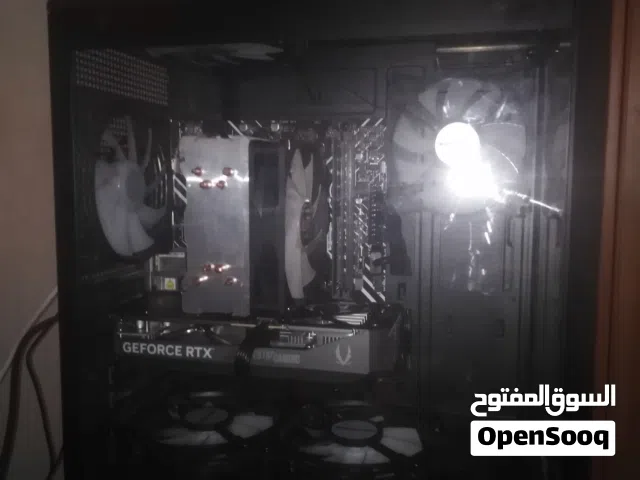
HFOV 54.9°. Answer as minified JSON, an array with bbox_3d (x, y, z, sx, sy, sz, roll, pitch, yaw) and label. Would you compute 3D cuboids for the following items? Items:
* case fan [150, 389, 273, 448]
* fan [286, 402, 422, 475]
[{"bbox_3d":[-0.096,0.160,0.527,0.120,0.025,0.120,1,6,12],"label":"case fan"},{"bbox_3d":[0.028,0.164,0.499,0.120,0.025,0.120,1,6,12],"label":"fan"}]

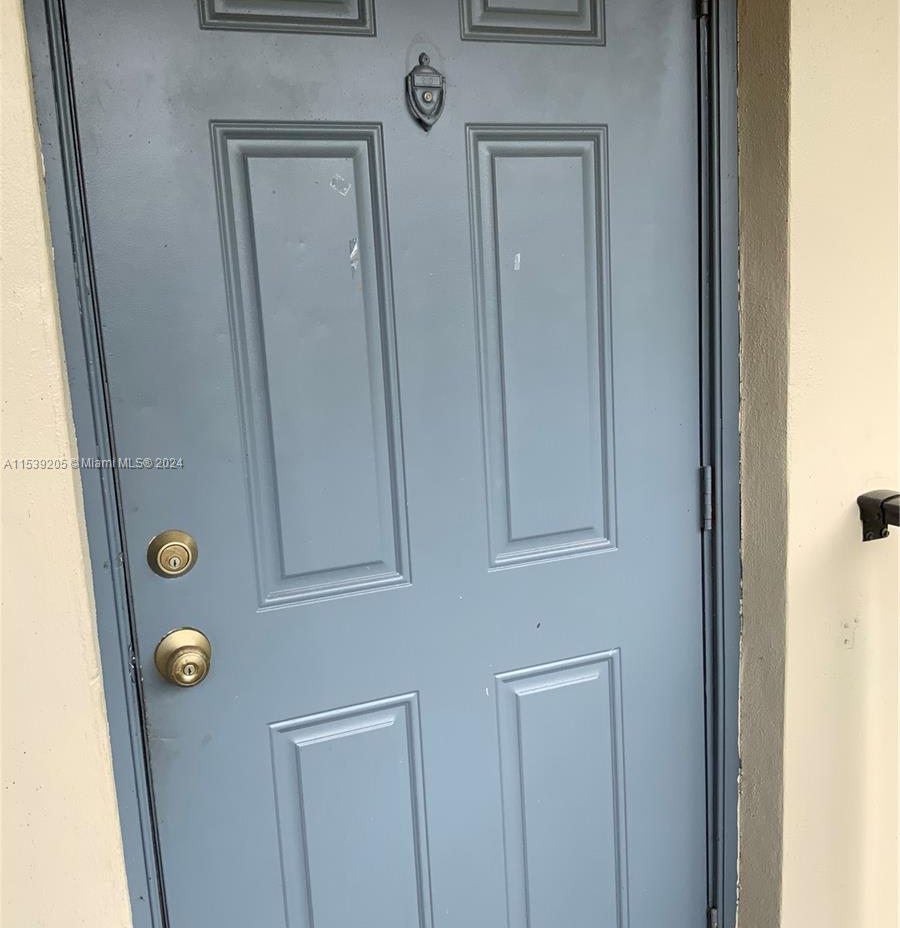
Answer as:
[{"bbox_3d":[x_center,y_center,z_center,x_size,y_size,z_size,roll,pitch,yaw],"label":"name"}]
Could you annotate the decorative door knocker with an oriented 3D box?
[{"bbox_3d":[-0.030,-0.507,1.368,0.053,0.104,0.024,-7,11,-21],"label":"decorative door knocker"}]

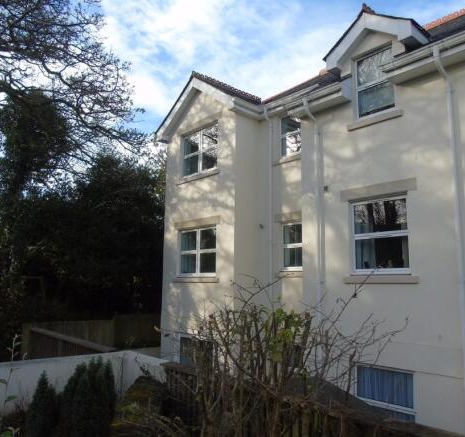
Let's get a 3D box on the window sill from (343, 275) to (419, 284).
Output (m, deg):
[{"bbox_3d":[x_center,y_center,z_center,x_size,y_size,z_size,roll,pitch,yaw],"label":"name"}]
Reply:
[{"bbox_3d":[2.356,0.980,6.678,0.126,0.112,1.250,9,-12,-42],"label":"window sill"}]

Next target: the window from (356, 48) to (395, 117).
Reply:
[{"bbox_3d":[2.448,-2.325,7.250,0.097,1.115,0.737,9,-12,-42],"label":"window"}]

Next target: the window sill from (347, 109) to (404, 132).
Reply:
[{"bbox_3d":[2.413,-1.623,7.076,0.126,0.107,0.989,9,-12,-42],"label":"window sill"}]

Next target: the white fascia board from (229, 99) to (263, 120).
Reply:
[{"bbox_3d":[0.396,-2.620,10.151,1.066,0.349,0.291,9,-12,-42],"label":"white fascia board"}]

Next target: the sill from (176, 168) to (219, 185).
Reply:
[{"bbox_3d":[-0.864,-1.060,10.882,0.126,0.121,1.774,9,-12,-42],"label":"sill"}]

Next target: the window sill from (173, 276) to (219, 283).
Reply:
[{"bbox_3d":[-0.892,1.541,10.451,0.126,0.116,1.803,9,-12,-42],"label":"window sill"}]

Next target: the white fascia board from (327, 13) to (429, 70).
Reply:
[{"bbox_3d":[2.430,-3.121,7.309,0.485,0.795,1.628,9,-12,-42],"label":"white fascia board"}]

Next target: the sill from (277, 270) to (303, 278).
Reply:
[{"bbox_3d":[1.409,1.294,9.635,0.126,0.121,1.018,9,-12,-42],"label":"sill"}]

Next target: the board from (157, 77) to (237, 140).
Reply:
[{"bbox_3d":[-1.014,-2.994,11.143,0.242,1.386,3.373,9,-12,-42],"label":"board"}]

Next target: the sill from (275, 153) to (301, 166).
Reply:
[{"bbox_3d":[1.438,-1.398,10.080,0.126,0.121,1.037,9,-12,-42],"label":"sill"}]

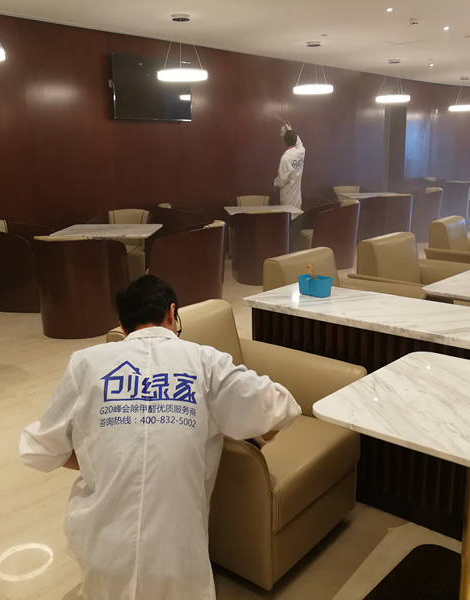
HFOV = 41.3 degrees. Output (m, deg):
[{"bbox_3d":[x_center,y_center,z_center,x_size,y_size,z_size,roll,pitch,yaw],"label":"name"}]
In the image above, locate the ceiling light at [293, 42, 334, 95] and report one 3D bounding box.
[{"bbox_3d":[1.160,-3.405,9.200,0.580,0.700,0.580,-1,13,0],"label":"ceiling light"}]

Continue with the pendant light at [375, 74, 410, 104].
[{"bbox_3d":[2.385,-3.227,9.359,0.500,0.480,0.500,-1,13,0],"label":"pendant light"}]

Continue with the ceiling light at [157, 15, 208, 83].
[{"bbox_3d":[-0.628,-2.931,7.302,0.580,0.700,0.580,-1,13,0],"label":"ceiling light"}]

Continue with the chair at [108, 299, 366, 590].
[{"bbox_3d":[0.008,0.477,2.448,0.780,0.785,0.610,10,17,38],"label":"chair"}]

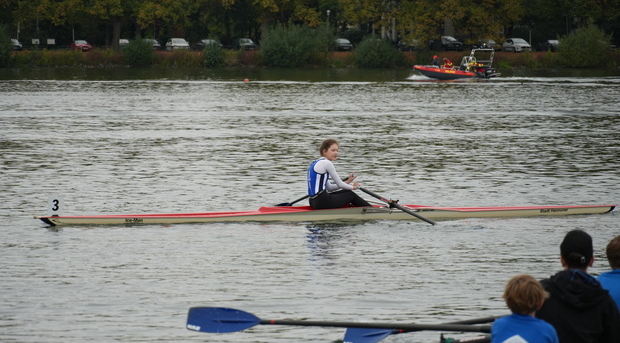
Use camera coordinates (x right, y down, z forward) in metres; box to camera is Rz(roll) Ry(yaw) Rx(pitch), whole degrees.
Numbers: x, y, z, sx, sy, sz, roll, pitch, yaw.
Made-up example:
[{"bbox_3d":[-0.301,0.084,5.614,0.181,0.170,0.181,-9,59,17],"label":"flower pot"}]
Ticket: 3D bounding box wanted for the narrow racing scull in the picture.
[{"bbox_3d":[0.306,0.546,41.918,7.600,0.270,0.360,-1,2,-22],"label":"narrow racing scull"}]

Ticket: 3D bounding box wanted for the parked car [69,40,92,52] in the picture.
[{"bbox_3d":[-24.758,-13.514,376.000,1.760,1.400,4.450,-1,2,-14],"label":"parked car"}]

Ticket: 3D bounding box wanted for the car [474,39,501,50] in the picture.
[{"bbox_3d":[19.139,-13.500,375.000,1.780,1.480,4.300,-1,2,-17],"label":"car"}]

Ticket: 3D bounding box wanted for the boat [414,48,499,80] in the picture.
[{"bbox_3d":[9.618,-6.940,226.000,6.100,2.100,2.350,1,2,35],"label":"boat"}]

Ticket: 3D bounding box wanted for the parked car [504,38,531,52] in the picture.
[{"bbox_3d":[22.088,-13.467,372.000,1.770,1.500,4.150,-1,2,-15],"label":"parked car"}]

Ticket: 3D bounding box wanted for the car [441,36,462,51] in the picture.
[{"bbox_3d":[14.840,-13.722,374.000,1.820,1.600,4.400,-1,2,-22],"label":"car"}]

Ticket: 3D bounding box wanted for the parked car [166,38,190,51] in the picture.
[{"bbox_3d":[-14.150,-13.448,370.000,1.800,1.500,4.300,0,2,-11],"label":"parked car"}]

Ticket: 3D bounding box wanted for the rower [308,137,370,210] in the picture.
[{"bbox_3d":[0.374,0.040,42.018,0.880,0.870,0.480,-1,2,-22],"label":"rower"}]

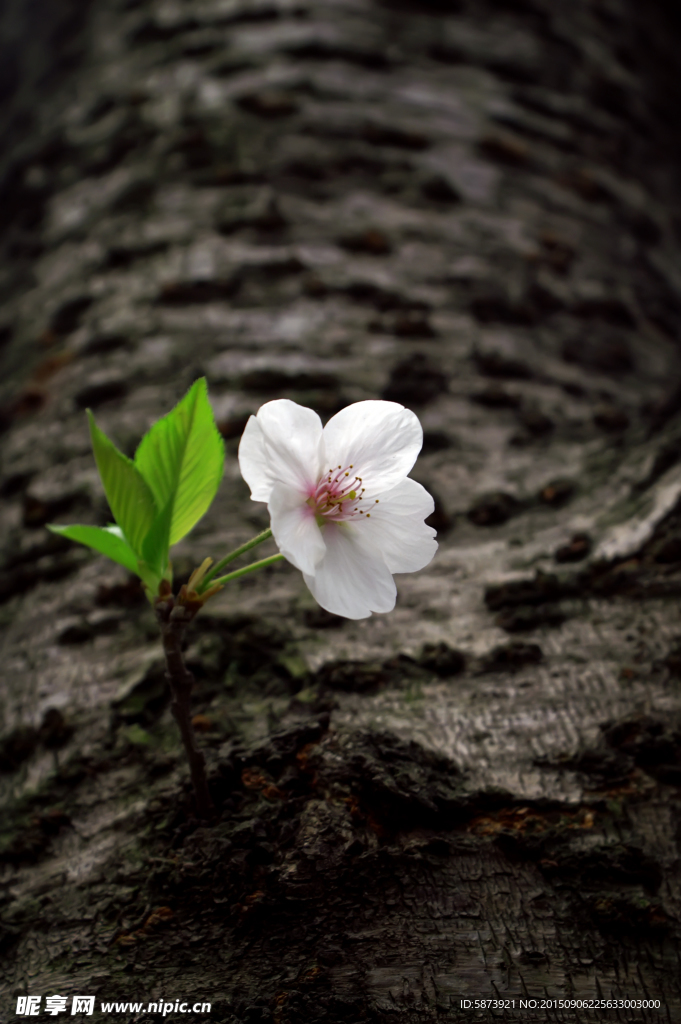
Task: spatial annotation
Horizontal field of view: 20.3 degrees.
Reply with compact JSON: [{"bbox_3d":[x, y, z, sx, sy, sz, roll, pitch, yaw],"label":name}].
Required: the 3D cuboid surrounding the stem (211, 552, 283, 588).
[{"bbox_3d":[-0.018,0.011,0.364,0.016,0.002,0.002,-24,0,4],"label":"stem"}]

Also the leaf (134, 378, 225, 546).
[{"bbox_3d":[-0.031,-0.010,0.366,0.015,0.033,0.008,12,-3,-6],"label":"leaf"}]

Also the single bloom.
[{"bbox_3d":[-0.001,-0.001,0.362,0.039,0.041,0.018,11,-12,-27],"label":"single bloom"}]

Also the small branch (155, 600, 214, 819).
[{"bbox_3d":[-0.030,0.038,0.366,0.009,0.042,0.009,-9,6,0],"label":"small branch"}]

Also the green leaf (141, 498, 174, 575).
[{"bbox_3d":[-0.035,0.005,0.362,0.005,0.015,0.004,19,-3,-31],"label":"green leaf"}]

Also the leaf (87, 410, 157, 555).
[{"bbox_3d":[-0.042,-0.006,0.363,0.010,0.028,0.007,-17,-3,-17],"label":"leaf"}]

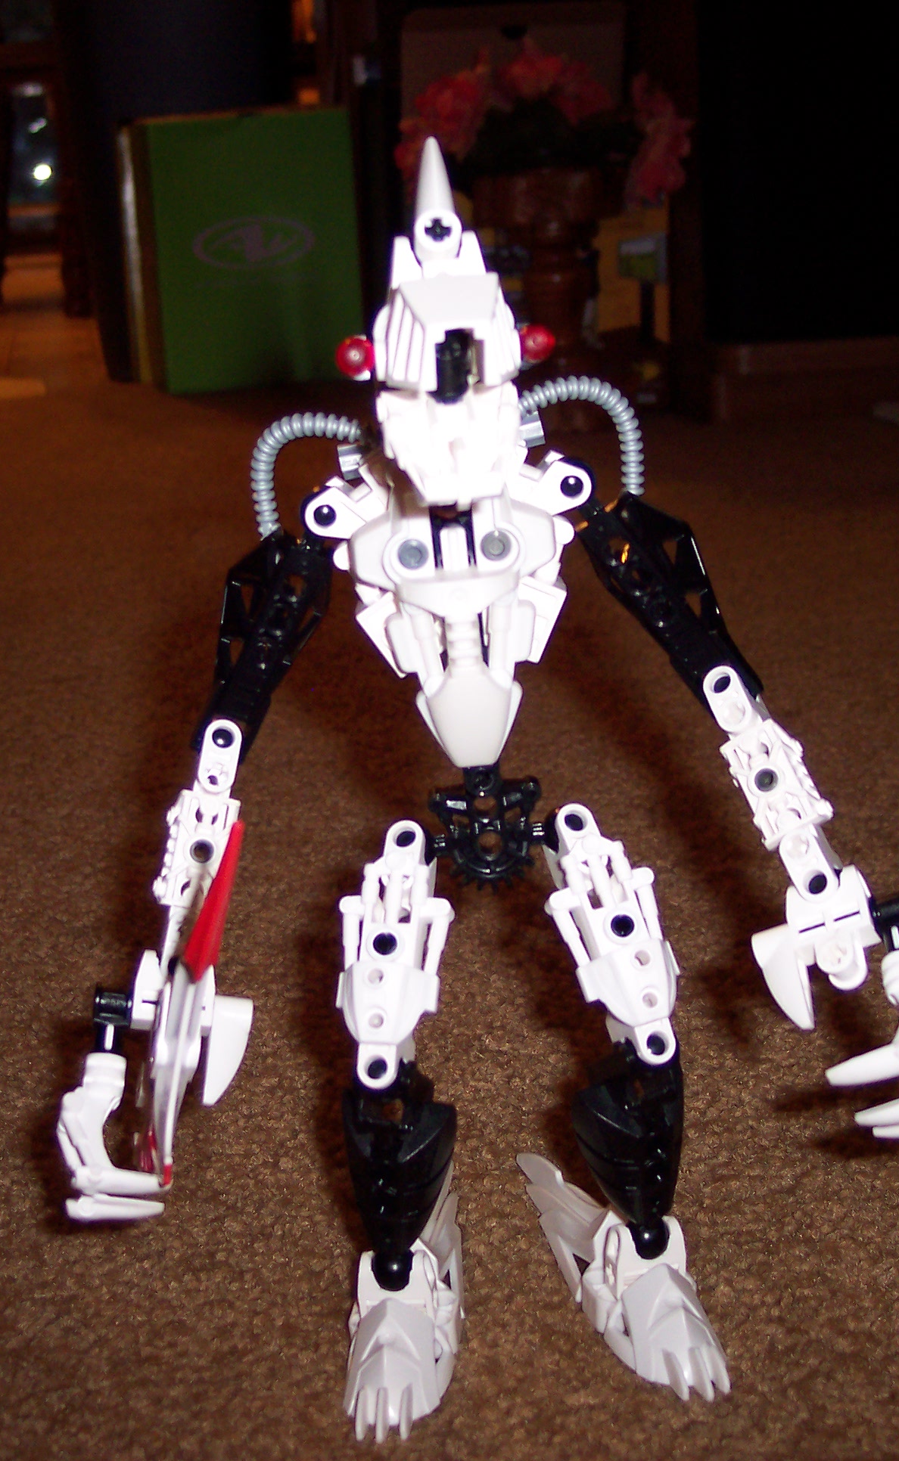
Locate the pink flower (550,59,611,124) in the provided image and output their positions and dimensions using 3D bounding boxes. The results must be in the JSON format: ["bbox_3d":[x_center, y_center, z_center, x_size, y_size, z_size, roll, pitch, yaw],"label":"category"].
[{"bbox_3d":[0.110,-0.536,1.794,0.053,0.055,0.050,-3,15,0],"label":"pink flower"}]

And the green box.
[{"bbox_3d":[-0.231,-0.533,2.385,0.223,0.280,0.145,-8,16,-18],"label":"green box"}]

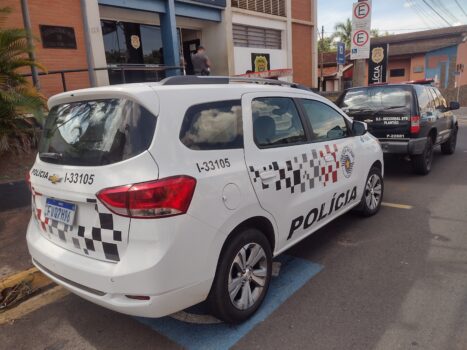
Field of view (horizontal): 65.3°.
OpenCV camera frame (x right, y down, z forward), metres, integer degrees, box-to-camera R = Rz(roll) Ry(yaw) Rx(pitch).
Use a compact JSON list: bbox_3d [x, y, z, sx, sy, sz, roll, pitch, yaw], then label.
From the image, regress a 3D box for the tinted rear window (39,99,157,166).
[{"bbox_3d":[-1.005,-0.263,2.432,1.280,0.420,0.170,5,0,39],"label":"tinted rear window"}]

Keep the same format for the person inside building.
[{"bbox_3d":[-0.837,-2.695,10.166,0.540,1.730,0.360,0,12,17],"label":"person inside building"}]

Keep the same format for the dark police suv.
[{"bbox_3d":[3.816,-1.168,8.249,1.800,1.750,4.650,5,14,38],"label":"dark police suv"}]

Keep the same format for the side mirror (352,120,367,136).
[{"bbox_3d":[1.352,-0.502,3.909,0.180,0.155,0.120,5,14,39],"label":"side mirror"}]

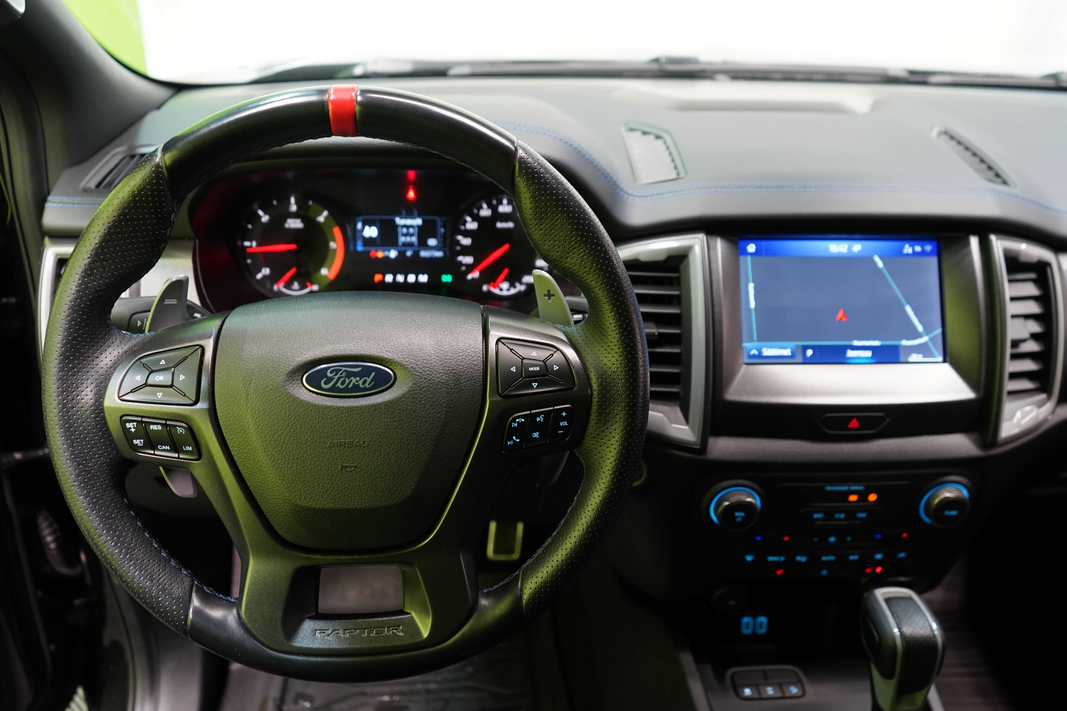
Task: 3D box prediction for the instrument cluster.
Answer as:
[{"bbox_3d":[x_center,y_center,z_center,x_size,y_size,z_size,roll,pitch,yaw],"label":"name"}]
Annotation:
[{"bbox_3d":[-0.131,-0.107,0.775,0.335,0.138,0.085,-1,11,-3],"label":"instrument cluster"}]

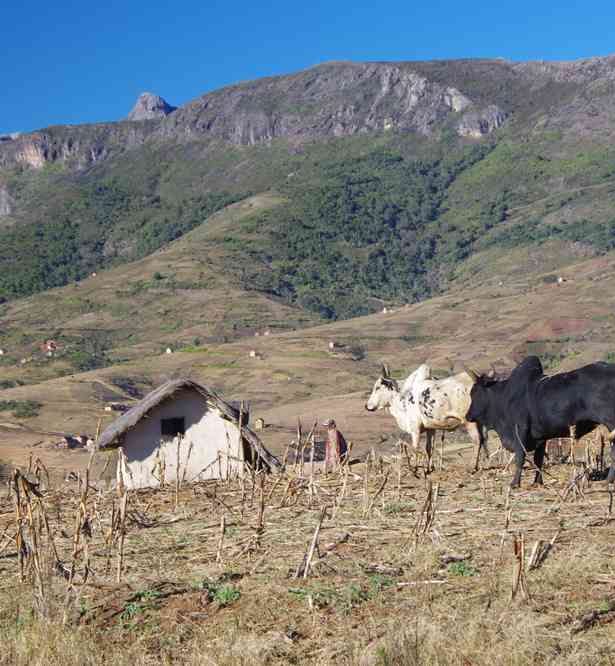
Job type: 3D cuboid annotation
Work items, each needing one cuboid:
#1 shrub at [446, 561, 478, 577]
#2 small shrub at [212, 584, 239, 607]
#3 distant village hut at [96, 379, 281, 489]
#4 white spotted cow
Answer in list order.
[{"bbox_3d":[1.036,1.573,15.200,0.210,0.095,0.180,0,0,0],"label":"shrub"},{"bbox_3d":[-0.486,1.558,13.500,0.180,0.120,0.170,0,0,0],"label":"small shrub"},{"bbox_3d":[-2.463,2.161,47.500,3.800,2.500,4.000,0,0,-6],"label":"distant village hut"},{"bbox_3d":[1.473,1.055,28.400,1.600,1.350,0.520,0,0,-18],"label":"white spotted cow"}]

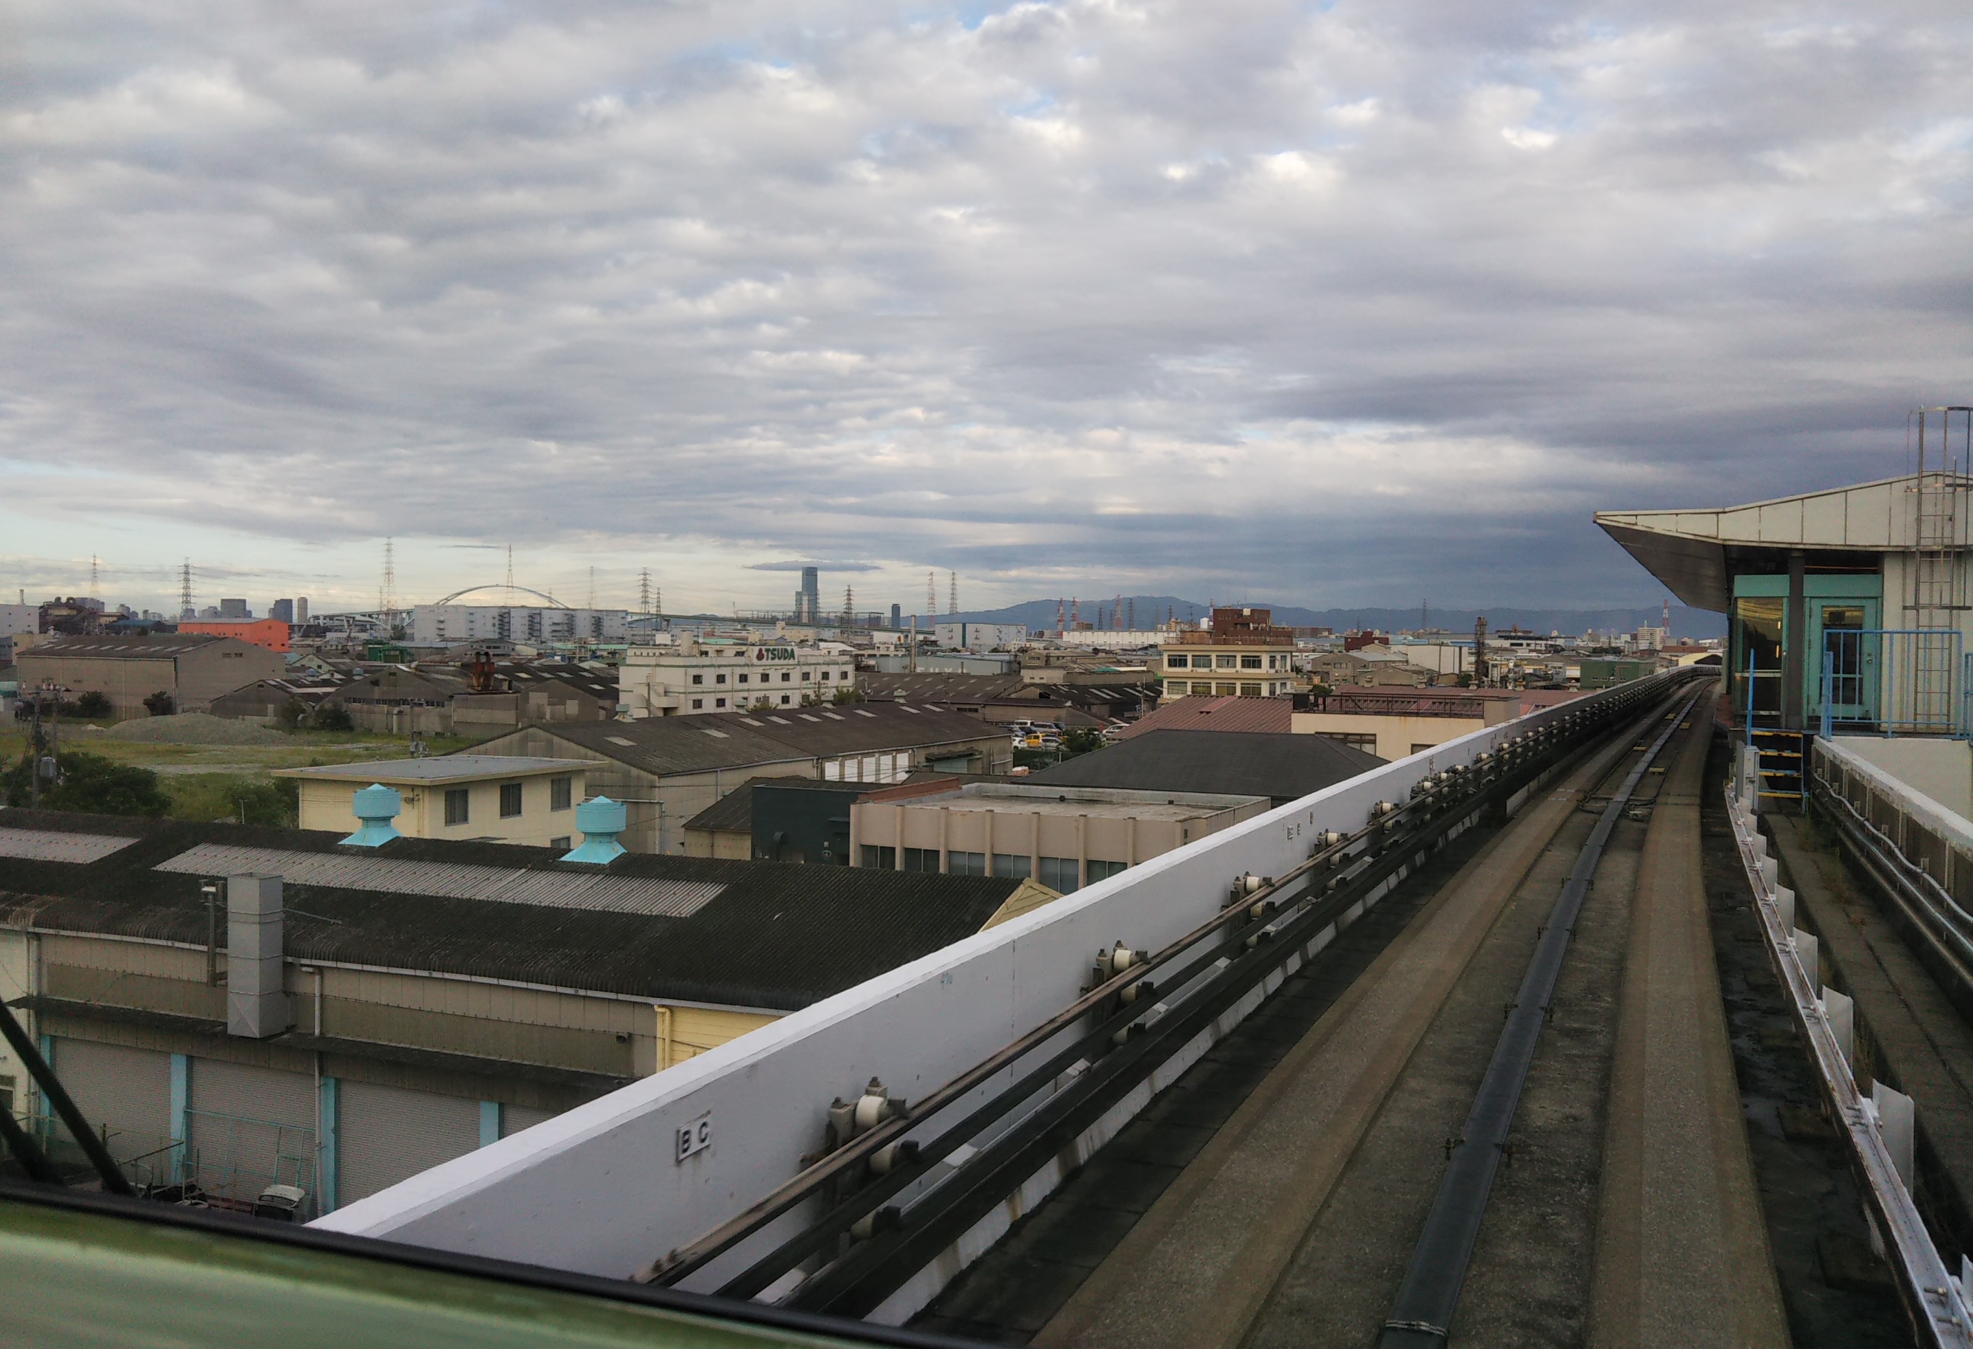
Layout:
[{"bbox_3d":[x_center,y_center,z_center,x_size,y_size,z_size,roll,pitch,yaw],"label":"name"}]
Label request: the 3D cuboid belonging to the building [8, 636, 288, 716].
[{"bbox_3d":[-150.180,-0.040,307.410,44.420,14.300,21.780,1,1,29],"label":"building"}]

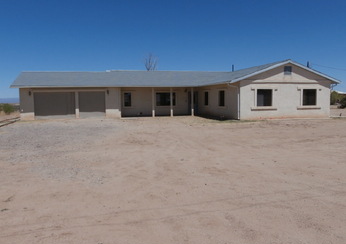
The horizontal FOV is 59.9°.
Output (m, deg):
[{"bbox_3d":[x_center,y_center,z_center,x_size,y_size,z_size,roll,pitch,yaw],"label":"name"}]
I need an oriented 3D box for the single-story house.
[{"bbox_3d":[-0.708,-2.792,28.538,26.157,4.631,14.888,-2,4,-14],"label":"single-story house"}]

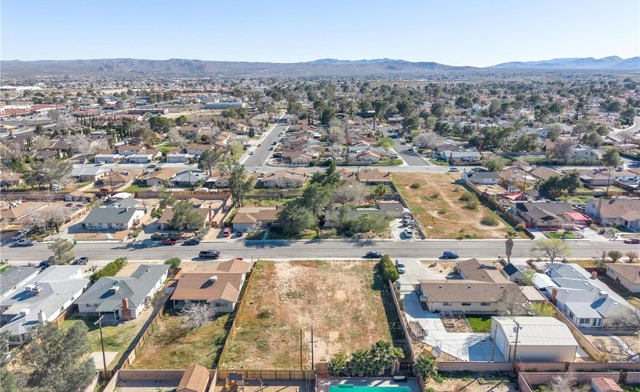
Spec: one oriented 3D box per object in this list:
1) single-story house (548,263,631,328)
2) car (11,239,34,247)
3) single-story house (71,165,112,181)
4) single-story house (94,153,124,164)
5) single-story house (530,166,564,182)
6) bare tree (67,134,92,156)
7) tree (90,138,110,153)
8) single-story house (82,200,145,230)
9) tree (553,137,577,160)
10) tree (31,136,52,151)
[{"bbox_3d":[57.892,20.465,99.119,13.400,4.600,25.400,0,15,0],"label":"single-story house"},{"bbox_3d":[-85.280,13.190,127.820,5.570,1.800,1.960,0,16,0],"label":"car"},{"bbox_3d":[-111.684,-10.972,215.424,14.000,4.100,15.800,0,16,0],"label":"single-story house"},{"bbox_3d":[-117.923,-21.367,251.704,14.000,3.700,11.500,0,15,0],"label":"single-story house"},{"bbox_3d":[108.518,-9.271,209.141,13.500,4.300,17.000,0,16,0],"label":"single-story house"},{"bbox_3d":[-145.850,-30.424,267.307,13.780,12.830,13.780,0,16,0],"label":"bare tree"},{"bbox_3d":[-137.030,-30.995,275.711,10.940,9.290,10.940,0,16,0],"label":"tree"},{"bbox_3d":[-70.285,6.575,154.177,15.500,4.200,19.500,0,16,0],"label":"single-story house"},{"bbox_3d":[130.660,-24.000,238.520,12.580,10.930,12.380,0,16,0],"label":"tree"},{"bbox_3d":[-178.052,-33.035,282.350,12.320,9.540,12.320,0,16,0],"label":"tree"}]

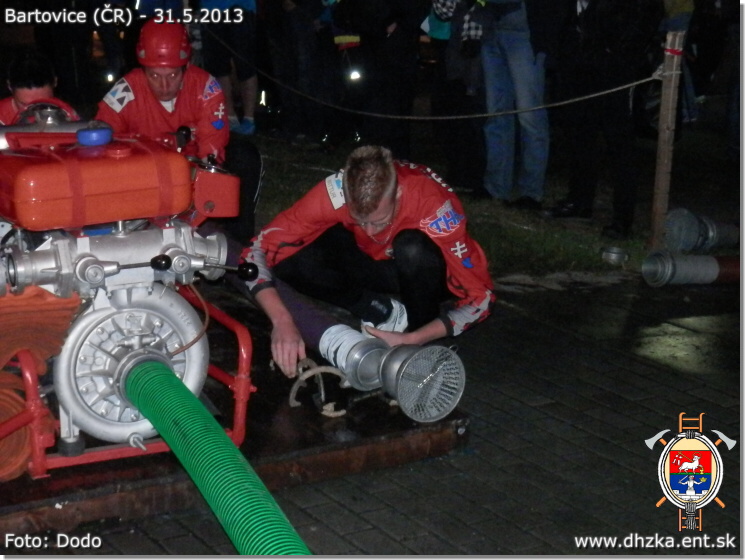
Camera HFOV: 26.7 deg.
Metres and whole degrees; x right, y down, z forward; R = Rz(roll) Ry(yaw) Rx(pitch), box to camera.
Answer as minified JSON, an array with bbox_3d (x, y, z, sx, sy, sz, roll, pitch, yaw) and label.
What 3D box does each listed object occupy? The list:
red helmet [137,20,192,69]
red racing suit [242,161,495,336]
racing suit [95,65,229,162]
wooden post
[{"bbox_3d":[-0.791,-0.895,5.950,0.210,0.180,0.265,0,26,-8],"label":"red helmet"},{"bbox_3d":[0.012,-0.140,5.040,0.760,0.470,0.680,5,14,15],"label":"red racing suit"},{"bbox_3d":[-0.805,-0.596,6.030,0.520,0.460,0.440,-1,14,-10],"label":"racing suit"},{"bbox_3d":[1.275,-0.610,6.850,0.065,0.960,0.060,10,15,29],"label":"wooden post"}]

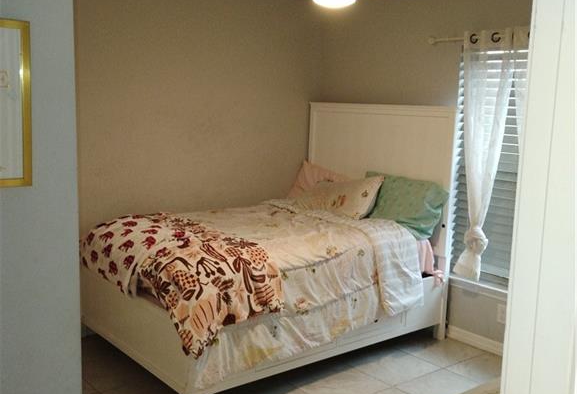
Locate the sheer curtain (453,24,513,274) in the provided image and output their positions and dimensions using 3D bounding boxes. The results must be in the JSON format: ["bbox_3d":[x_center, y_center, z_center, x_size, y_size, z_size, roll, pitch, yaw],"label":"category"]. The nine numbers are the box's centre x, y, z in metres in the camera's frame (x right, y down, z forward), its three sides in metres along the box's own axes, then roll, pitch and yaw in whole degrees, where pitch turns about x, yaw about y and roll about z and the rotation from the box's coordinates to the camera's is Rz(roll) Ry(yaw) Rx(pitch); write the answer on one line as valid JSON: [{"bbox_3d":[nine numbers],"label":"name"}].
[{"bbox_3d":[1.220,-0.253,3.974,0.120,1.595,0.345,-5,11,-38],"label":"sheer curtain"}]

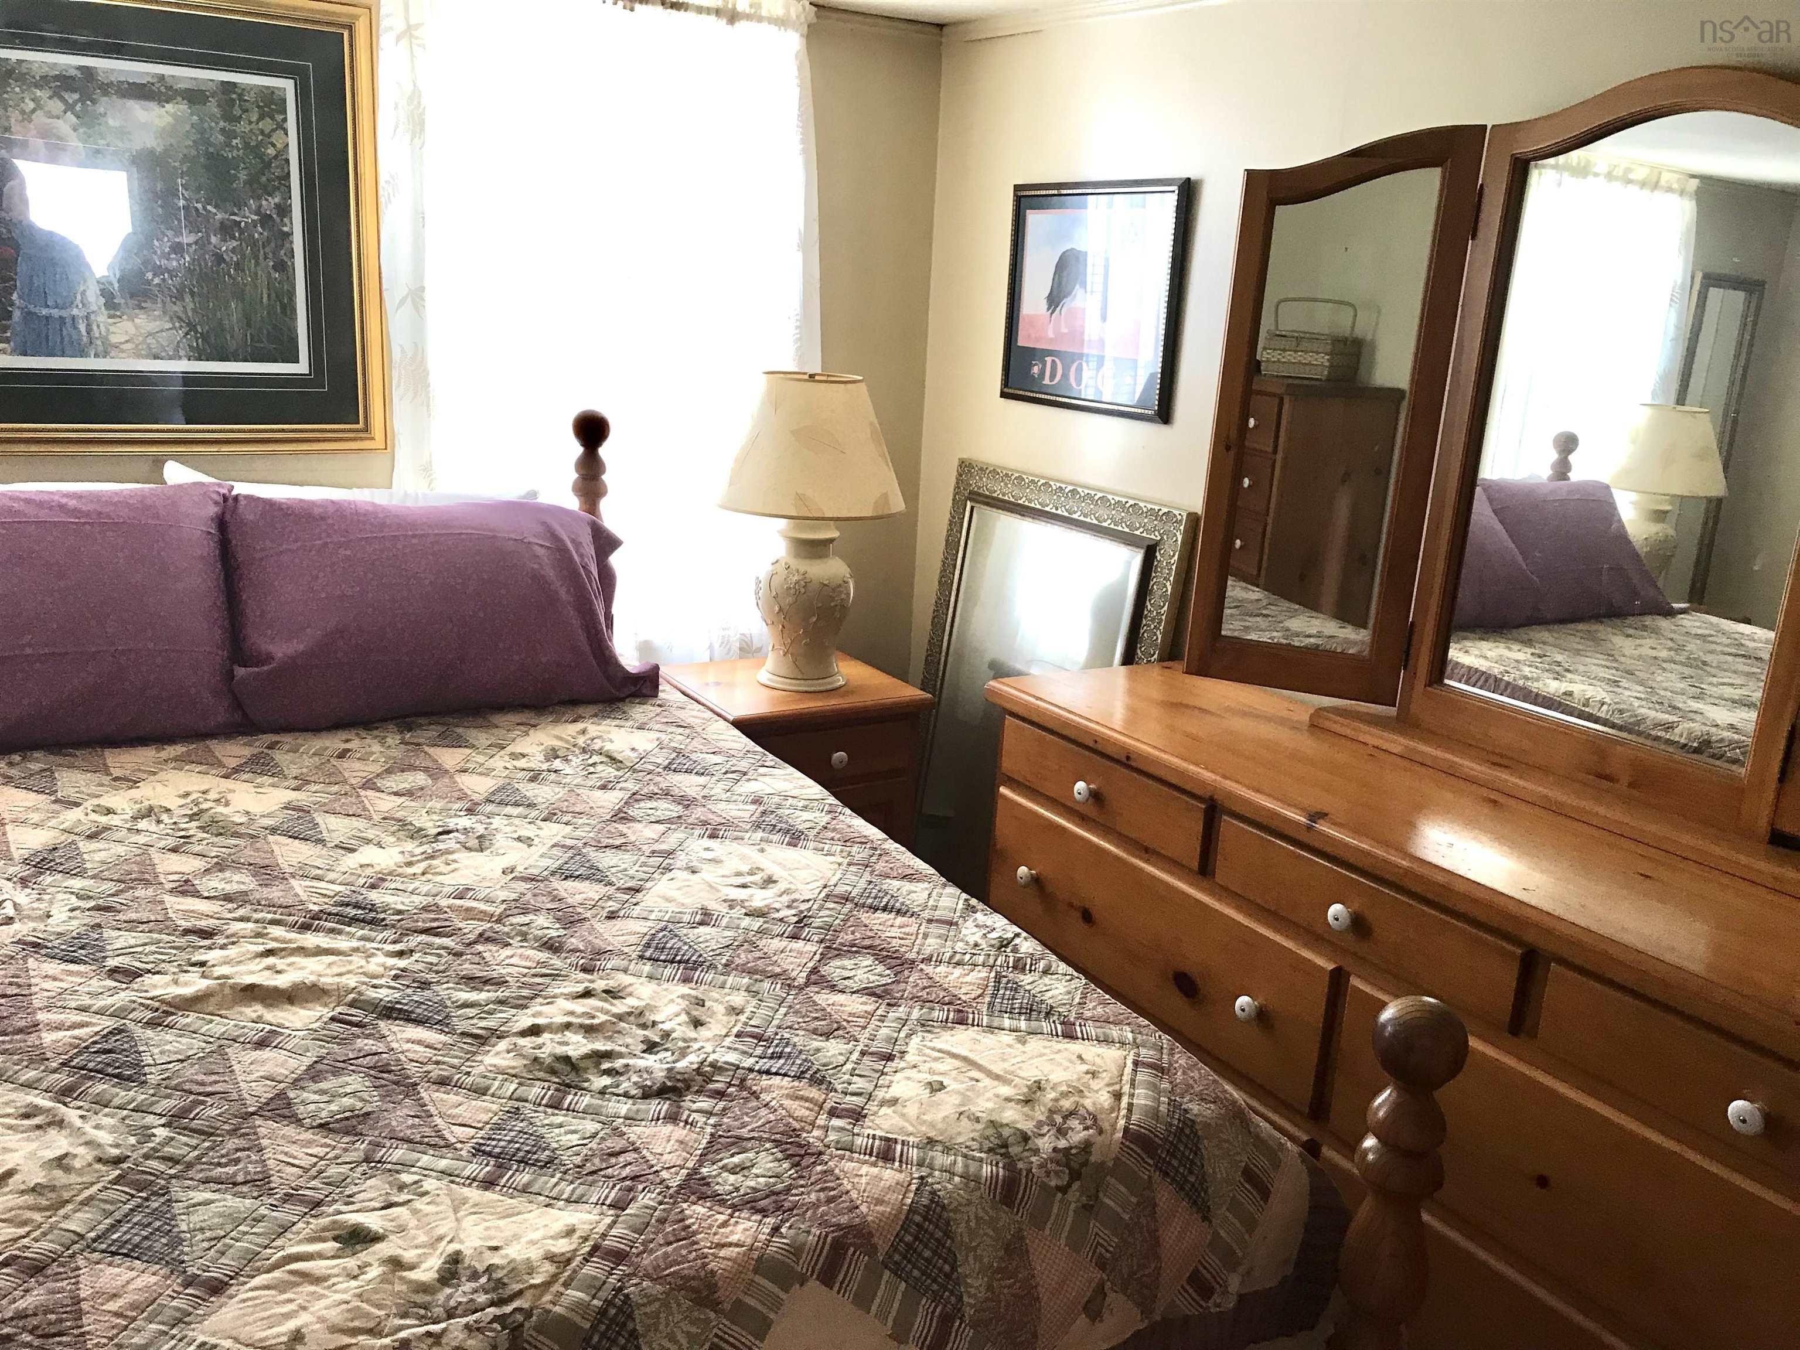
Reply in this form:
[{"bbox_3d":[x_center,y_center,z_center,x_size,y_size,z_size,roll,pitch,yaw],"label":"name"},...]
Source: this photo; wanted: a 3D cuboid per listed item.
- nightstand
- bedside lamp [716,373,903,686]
[{"bbox_3d":[-0.264,0.299,3.357,0.498,0.585,0.436,-7,18,-33],"label":"nightstand"},{"bbox_3d":[-0.201,-0.319,3.229,0.409,0.681,0.409,3,15,-1],"label":"bedside lamp"}]

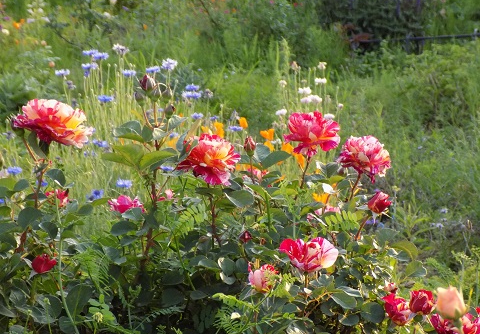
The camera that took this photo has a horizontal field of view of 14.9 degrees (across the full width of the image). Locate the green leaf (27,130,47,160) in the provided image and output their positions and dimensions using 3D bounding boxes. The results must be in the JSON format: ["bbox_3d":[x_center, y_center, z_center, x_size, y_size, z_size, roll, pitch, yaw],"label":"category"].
[{"bbox_3d":[-0.272,-0.029,2.450,0.025,0.036,0.016,4,13,20],"label":"green leaf"}]

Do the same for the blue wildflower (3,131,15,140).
[{"bbox_3d":[-0.506,-0.069,4.000,0.026,0.017,0.026,0,11,0],"label":"blue wildflower"}]

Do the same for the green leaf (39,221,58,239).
[{"bbox_3d":[-0.270,0.089,2.580,0.026,0.032,0.009,-12,-23,-21],"label":"green leaf"}]

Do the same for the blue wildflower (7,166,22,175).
[{"bbox_3d":[-0.450,0.007,3.650,0.032,0.016,0.032,0,14,0],"label":"blue wildflower"}]

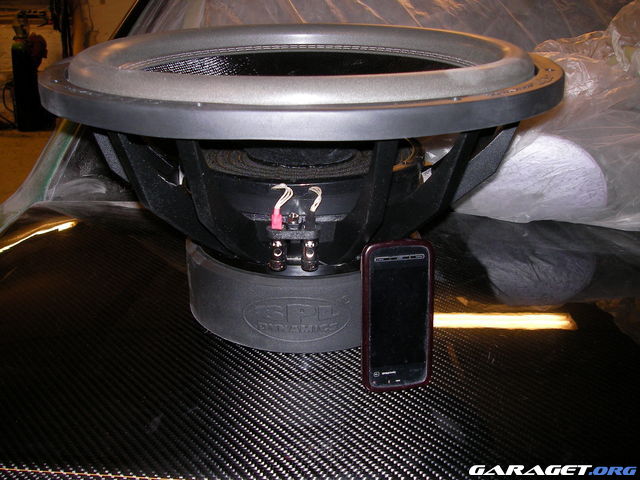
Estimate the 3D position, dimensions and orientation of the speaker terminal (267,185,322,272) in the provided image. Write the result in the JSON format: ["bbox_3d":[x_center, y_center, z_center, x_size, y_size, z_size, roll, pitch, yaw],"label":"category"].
[{"bbox_3d":[-0.019,-0.009,0.526,0.041,0.063,0.028,0,21,0],"label":"speaker terminal"}]

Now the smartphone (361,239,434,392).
[{"bbox_3d":[0.056,0.055,0.505,0.052,0.111,0.015,-4,15,-9],"label":"smartphone"}]

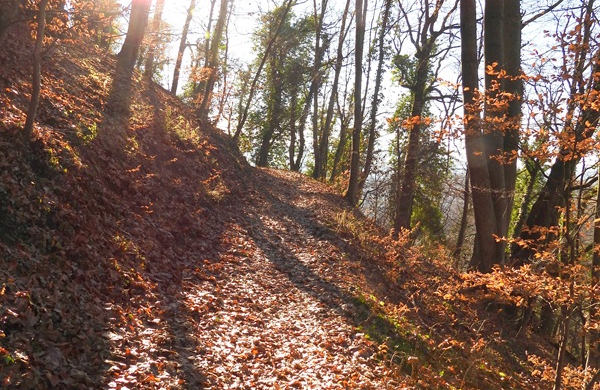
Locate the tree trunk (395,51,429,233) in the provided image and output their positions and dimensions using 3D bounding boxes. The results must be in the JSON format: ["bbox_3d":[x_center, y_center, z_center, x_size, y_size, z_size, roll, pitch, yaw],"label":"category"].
[{"bbox_3d":[2.685,-1.259,13.300,0.480,4.400,0.450,6,-1,0],"label":"tree trunk"}]

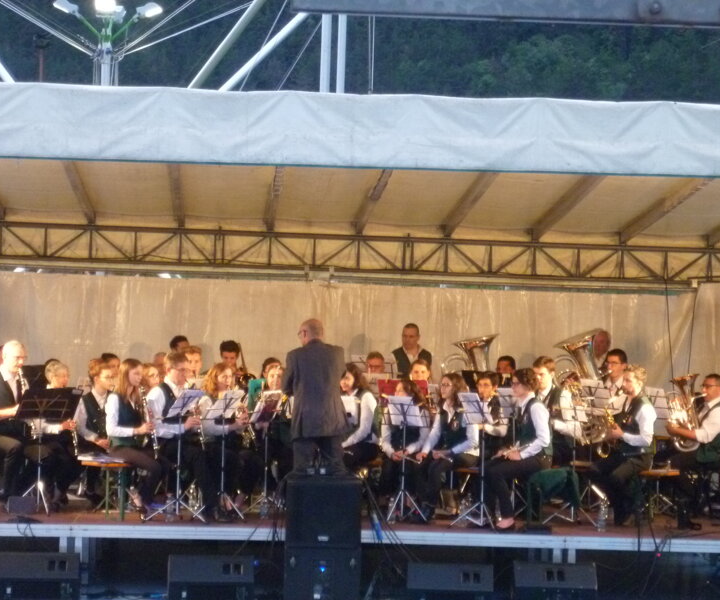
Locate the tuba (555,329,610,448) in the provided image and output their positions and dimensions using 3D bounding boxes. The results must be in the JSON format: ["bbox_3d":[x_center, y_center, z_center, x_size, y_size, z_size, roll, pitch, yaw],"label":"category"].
[{"bbox_3d":[2.075,0.829,24.900,0.470,1.040,0.440,-10,2,45],"label":"tuba"}]

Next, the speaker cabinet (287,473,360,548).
[{"bbox_3d":[-0.285,1.659,20.750,0.580,0.520,0.600,1,0,0],"label":"speaker cabinet"}]

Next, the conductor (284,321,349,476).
[{"bbox_3d":[-0.370,1.002,22.100,0.560,1.710,0.500,1,0,-9],"label":"conductor"}]

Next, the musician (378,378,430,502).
[{"bbox_3d":[0.394,1.276,23.550,0.450,1.180,0.660,2,0,20],"label":"musician"}]

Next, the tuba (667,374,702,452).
[{"bbox_3d":[2.792,0.974,22.800,0.320,0.660,0.360,-7,2,-24],"label":"tuba"}]

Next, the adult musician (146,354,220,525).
[{"bbox_3d":[-1.543,1.136,22.600,0.650,1.360,0.480,2,0,41],"label":"adult musician"}]

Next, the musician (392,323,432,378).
[{"bbox_3d":[0.513,1.029,25.500,0.480,1.640,0.330,1,0,9],"label":"musician"}]

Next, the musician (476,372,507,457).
[{"bbox_3d":[1.179,1.258,24.000,0.480,1.250,0.680,2,0,23],"label":"musician"}]

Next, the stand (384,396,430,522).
[{"bbox_3d":[0.380,1.341,22.700,0.470,1.060,0.400,2,0,23],"label":"stand"}]

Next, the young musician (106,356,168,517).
[{"bbox_3d":[-1.884,1.163,22.300,0.640,1.310,0.450,2,0,28],"label":"young musician"}]

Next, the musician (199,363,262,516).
[{"bbox_3d":[-1.113,1.187,22.500,0.450,1.280,0.600,1,0,-41],"label":"musician"}]

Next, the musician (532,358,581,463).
[{"bbox_3d":[1.758,1.213,23.900,0.500,1.370,0.700,2,0,43],"label":"musician"}]

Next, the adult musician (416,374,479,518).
[{"bbox_3d":[0.756,1.254,22.950,0.500,1.250,0.700,2,0,35],"label":"adult musician"}]

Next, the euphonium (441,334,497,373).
[{"bbox_3d":[1.120,0.842,24.900,0.480,0.970,0.430,-10,-2,45],"label":"euphonium"}]

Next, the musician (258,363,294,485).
[{"bbox_3d":[-0.743,1.202,23.100,0.430,1.260,0.580,1,0,-18],"label":"musician"}]

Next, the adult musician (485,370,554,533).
[{"bbox_3d":[1.324,1.237,22.200,0.660,1.320,0.450,1,0,-13],"label":"adult musician"}]

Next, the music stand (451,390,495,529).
[{"bbox_3d":[0.977,1.324,22.100,0.450,1.110,0.380,2,0,37],"label":"music stand"}]

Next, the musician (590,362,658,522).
[{"bbox_3d":[2.241,1.231,22.600,0.660,1.350,0.480,1,0,-37],"label":"musician"}]

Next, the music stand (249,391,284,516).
[{"bbox_3d":[-0.813,1.310,23.100,0.470,1.060,0.400,1,0,-34],"label":"music stand"}]

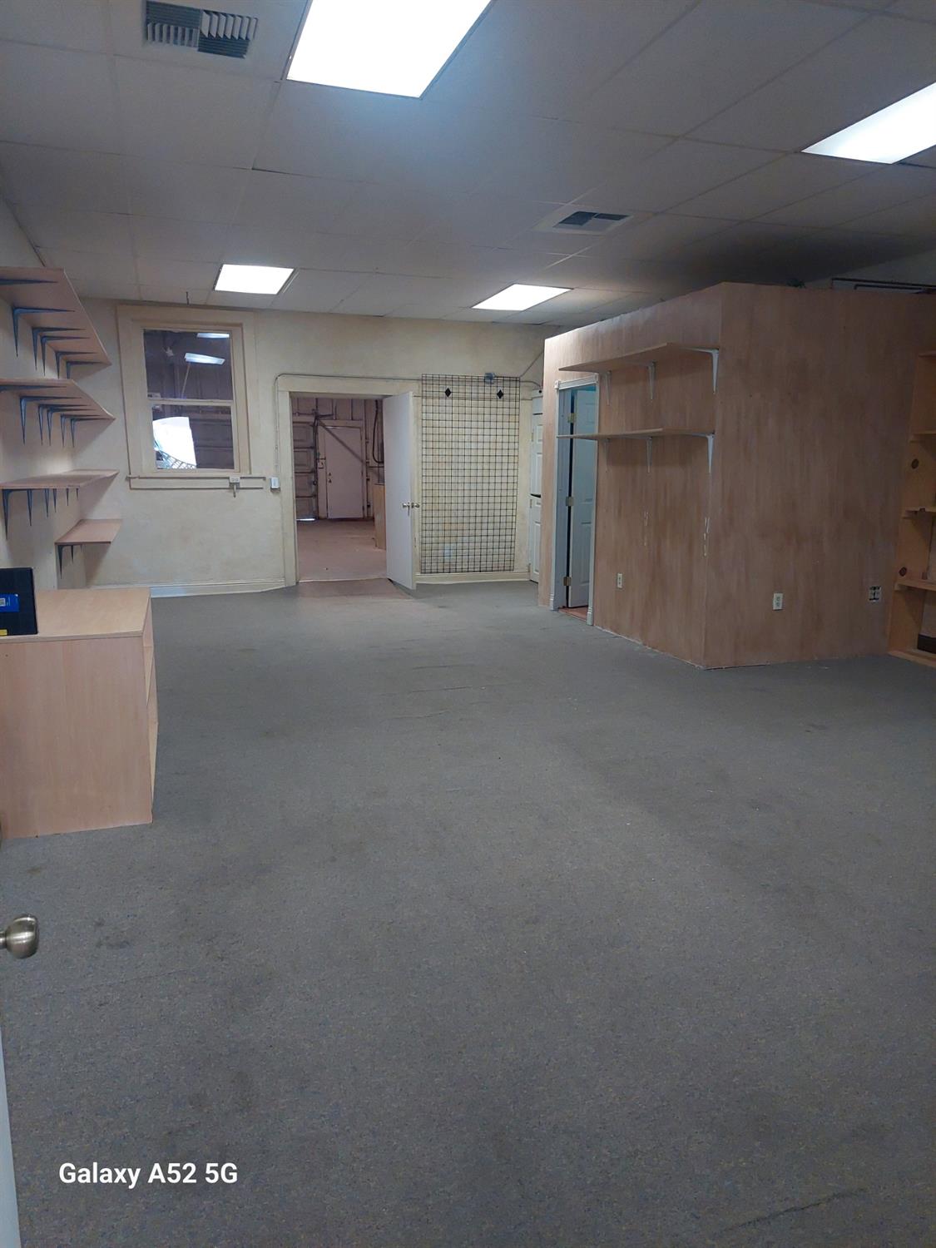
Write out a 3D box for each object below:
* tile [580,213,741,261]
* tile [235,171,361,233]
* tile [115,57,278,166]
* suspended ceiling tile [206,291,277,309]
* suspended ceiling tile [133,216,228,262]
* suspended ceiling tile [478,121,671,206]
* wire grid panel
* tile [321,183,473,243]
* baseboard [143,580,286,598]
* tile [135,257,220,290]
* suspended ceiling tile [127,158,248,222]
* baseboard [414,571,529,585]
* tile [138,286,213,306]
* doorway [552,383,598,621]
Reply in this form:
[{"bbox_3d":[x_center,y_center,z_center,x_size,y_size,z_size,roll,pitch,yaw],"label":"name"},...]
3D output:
[{"bbox_3d":[1.262,-2.666,5.992,0.605,0.020,1.202,-4,12,-19],"label":"tile"},{"bbox_3d":[-1.048,-2.508,5.167,0.600,0.020,1.225,-3,12,-19],"label":"tile"},{"bbox_3d":[-1.223,-2.245,3.854,0.620,0.020,1.195,-3,12,-19],"label":"tile"},{"bbox_3d":[-2.208,-3.178,8.462,0.588,0.020,0.900,-3,12,-19],"label":"suspended ceiling tile"},{"bbox_3d":[-2.036,-2.706,6.116,0.608,0.020,1.240,-3,12,-19],"label":"suspended ceiling tile"},{"bbox_3d":[0.502,-2.371,4.477,0.605,0.020,1.202,-4,12,-19],"label":"suspended ceiling tile"},{"bbox_3d":[0.030,-1.688,9.903,1.180,2.180,0.020,-4,12,-19],"label":"wire grid panel"},{"bbox_3d":[-0.477,-2.544,5.367,0.610,0.020,1.220,-3,12,-19],"label":"tile"},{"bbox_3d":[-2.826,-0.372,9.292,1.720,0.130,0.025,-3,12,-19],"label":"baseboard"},{"bbox_3d":[-2.426,-2.929,7.235,0.605,0.020,1.202,-4,12,-19],"label":"tile"},{"bbox_3d":[-1.631,-2.485,5.000,0.605,0.020,1.202,-4,12,-19],"label":"suspended ceiling tile"},{"bbox_3d":[0.061,-0.545,10.153,1.400,0.110,0.020,-4,12,-19],"label":"baseboard"},{"bbox_3d":[-2.764,-3.119,8.188,0.605,0.020,0.846,-4,12,-19],"label":"tile"},{"bbox_3d":[1.011,-1.071,7.805,0.120,2.050,0.720,-4,12,-20],"label":"doorway"}]

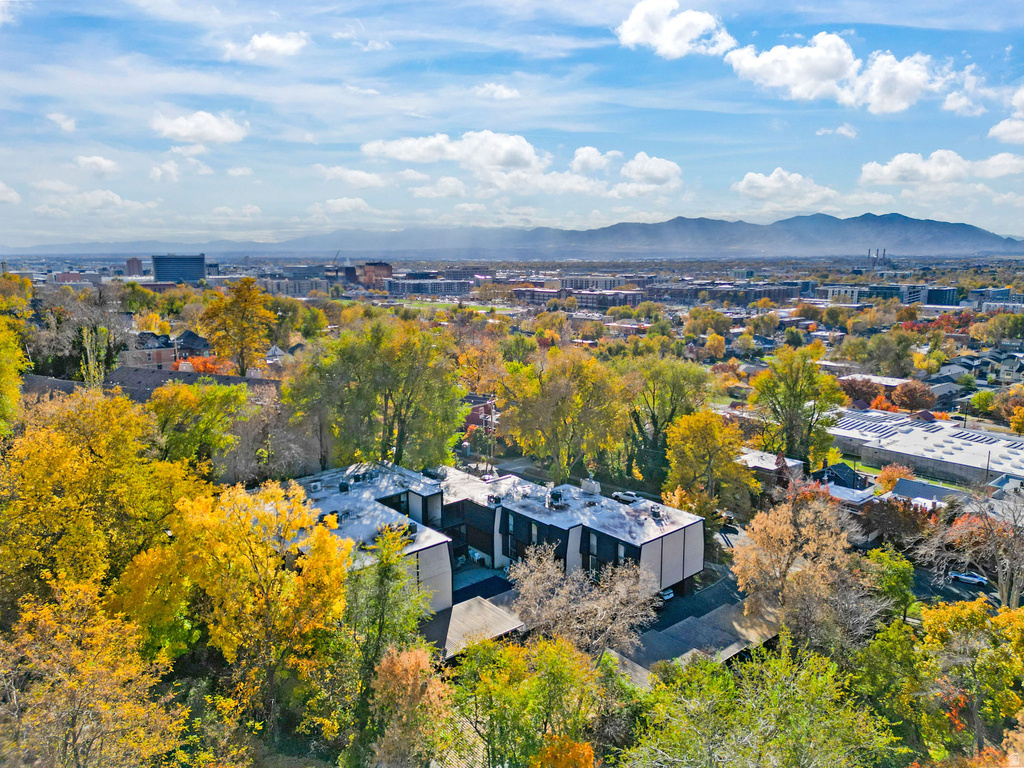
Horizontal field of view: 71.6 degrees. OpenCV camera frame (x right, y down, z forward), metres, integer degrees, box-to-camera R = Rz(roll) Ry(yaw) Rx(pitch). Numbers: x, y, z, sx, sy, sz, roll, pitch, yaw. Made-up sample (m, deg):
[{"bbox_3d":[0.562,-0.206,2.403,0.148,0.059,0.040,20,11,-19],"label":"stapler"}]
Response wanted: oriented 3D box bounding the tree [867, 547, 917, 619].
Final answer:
[{"bbox_3d":[42.230,22.240,79.010,5.560,8.840,5.560,0,11,0],"label":"tree"}]

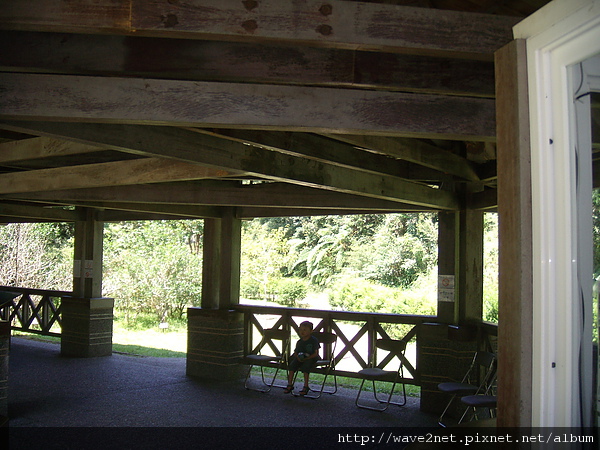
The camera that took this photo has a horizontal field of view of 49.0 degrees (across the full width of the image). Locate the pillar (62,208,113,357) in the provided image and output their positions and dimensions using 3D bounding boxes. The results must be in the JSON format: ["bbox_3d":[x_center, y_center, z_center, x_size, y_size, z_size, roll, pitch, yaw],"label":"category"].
[{"bbox_3d":[-3.695,0.985,11.523,0.770,2.570,0.480,-1,-3,34],"label":"pillar"}]

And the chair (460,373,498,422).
[{"bbox_3d":[1.778,1.702,6.171,0.480,0.780,0.450,1,-3,-9],"label":"chair"}]

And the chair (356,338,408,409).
[{"bbox_3d":[0.985,1.774,7.803,0.450,0.770,0.460,-1,-3,38],"label":"chair"}]

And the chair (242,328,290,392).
[{"bbox_3d":[-0.435,1.801,8.756,0.450,0.770,0.460,-1,-3,36],"label":"chair"}]

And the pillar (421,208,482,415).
[{"bbox_3d":[1.791,0.993,7.755,0.550,2.380,0.720,4,-5,-45],"label":"pillar"}]

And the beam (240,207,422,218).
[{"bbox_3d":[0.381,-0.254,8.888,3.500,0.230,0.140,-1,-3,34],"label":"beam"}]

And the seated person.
[{"bbox_3d":[0.059,1.688,8.454,0.360,0.920,0.470,-2,-4,40],"label":"seated person"}]

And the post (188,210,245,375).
[{"bbox_3d":[-1.213,1.034,9.836,0.800,2.440,0.480,-1,-4,33],"label":"post"}]

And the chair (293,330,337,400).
[{"bbox_3d":[0.213,1.824,8.618,0.450,0.770,0.470,-1,-4,35],"label":"chair"}]

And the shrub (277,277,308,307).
[{"bbox_3d":[-0.260,2.473,24.500,1.200,1.120,1.100,1,-3,0],"label":"shrub"}]

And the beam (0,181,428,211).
[{"bbox_3d":[-0.709,-0.346,7.380,5.200,0.250,0.150,1,-3,-11],"label":"beam"}]

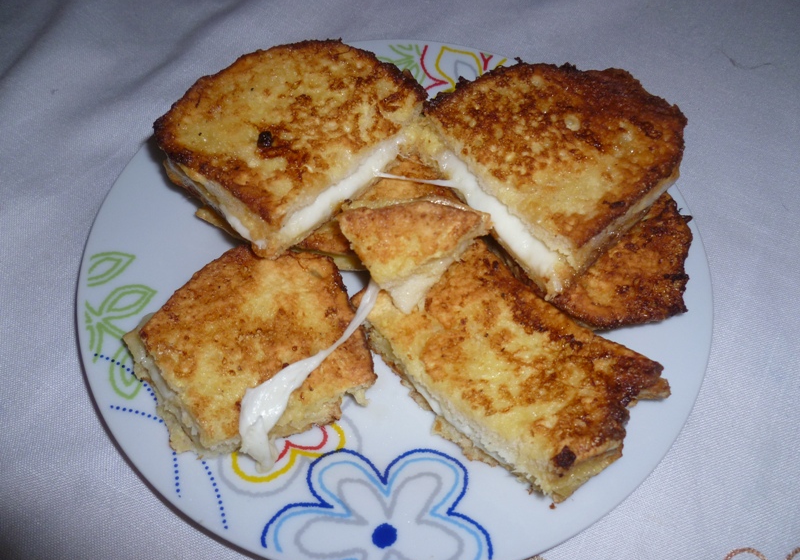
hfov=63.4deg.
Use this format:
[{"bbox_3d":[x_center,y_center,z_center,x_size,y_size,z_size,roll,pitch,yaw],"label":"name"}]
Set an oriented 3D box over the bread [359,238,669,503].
[{"bbox_3d":[0.039,0.029,0.234,0.102,0.025,0.063,34,64,18],"label":"bread"}]

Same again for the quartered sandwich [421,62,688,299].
[{"bbox_3d":[0.060,-0.047,0.249,0.082,0.029,0.081,-35,66,-21],"label":"quartered sandwich"}]

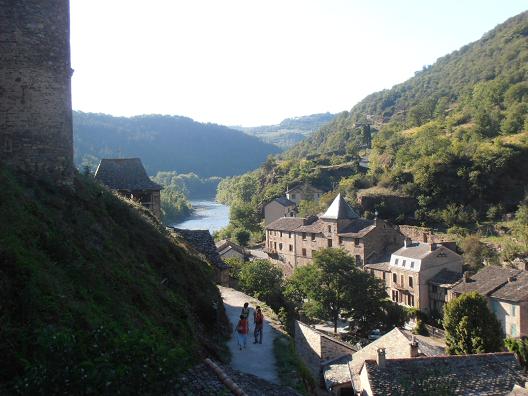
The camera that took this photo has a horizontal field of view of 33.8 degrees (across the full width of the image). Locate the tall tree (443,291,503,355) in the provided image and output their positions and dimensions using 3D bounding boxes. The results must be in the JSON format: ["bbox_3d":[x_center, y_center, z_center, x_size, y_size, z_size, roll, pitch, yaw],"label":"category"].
[{"bbox_3d":[26.092,15.781,108.900,7.200,8.442,7.200,0,3,0],"label":"tall tree"}]

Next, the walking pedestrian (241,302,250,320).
[{"bbox_3d":[-0.849,5.765,41.030,0.500,1.630,0.380,0,3,-6],"label":"walking pedestrian"}]

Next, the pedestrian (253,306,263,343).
[{"bbox_3d":[-0.295,5.779,39.429,0.520,1.710,0.420,-1,3,-15],"label":"pedestrian"}]

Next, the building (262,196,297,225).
[{"bbox_3d":[4.313,3.442,221.446,5.600,6.700,11.000,1,3,14],"label":"building"}]

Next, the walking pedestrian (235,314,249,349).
[{"bbox_3d":[-0.959,5.952,38.436,0.580,1.570,0.450,0,3,-8],"label":"walking pedestrian"}]

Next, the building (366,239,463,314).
[{"bbox_3d":[24.547,12.213,142.382,8.000,11.700,15.300,-1,3,-24],"label":"building"}]

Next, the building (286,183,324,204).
[{"bbox_3d":[11.760,-1.307,249.987,9.900,6.400,9.000,0,3,-3],"label":"building"}]

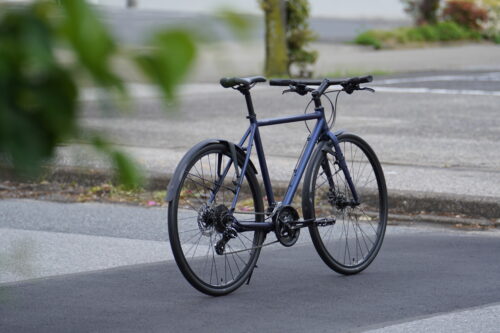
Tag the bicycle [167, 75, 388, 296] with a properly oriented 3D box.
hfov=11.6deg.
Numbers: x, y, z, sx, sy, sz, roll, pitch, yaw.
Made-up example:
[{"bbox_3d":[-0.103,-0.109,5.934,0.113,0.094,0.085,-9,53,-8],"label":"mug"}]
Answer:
[{"bbox_3d":[0.158,0.068,11.597,0.600,0.980,1.730,0,3,37],"label":"bicycle"}]

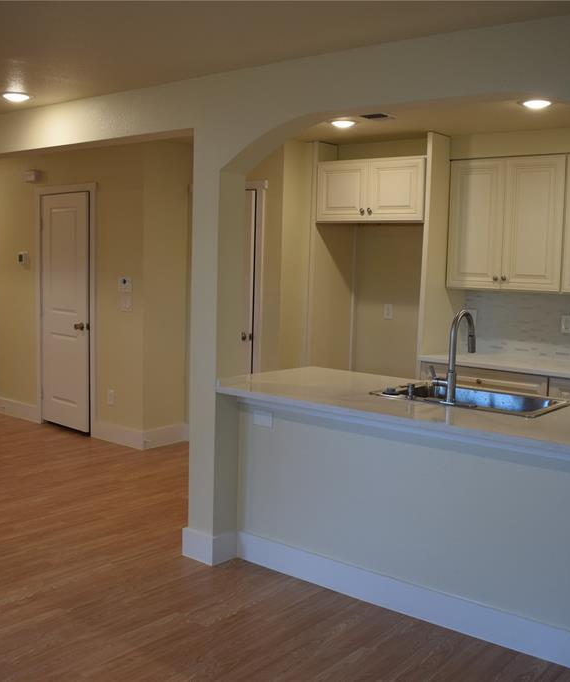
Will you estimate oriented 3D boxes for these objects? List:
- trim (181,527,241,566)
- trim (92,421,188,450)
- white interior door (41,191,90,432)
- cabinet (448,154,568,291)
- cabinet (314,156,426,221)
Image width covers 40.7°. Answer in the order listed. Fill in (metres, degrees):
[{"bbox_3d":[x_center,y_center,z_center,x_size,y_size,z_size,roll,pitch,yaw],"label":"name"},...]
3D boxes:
[{"bbox_3d":[-0.393,1.062,4.046,0.225,0.147,0.191,6,7,38],"label":"trim"},{"bbox_3d":[-1.274,0.777,6.665,0.675,0.148,0.485,6,7,38],"label":"trim"},{"bbox_3d":[-1.936,-0.237,6.841,0.675,2.060,0.040,6,7,38],"label":"white interior door"},{"bbox_3d":[1.602,-0.805,5.403,0.815,0.902,0.332,6,7,38],"label":"cabinet"},{"bbox_3d":[0.795,-1.110,5.832,0.915,0.449,0.609,6,7,38],"label":"cabinet"}]

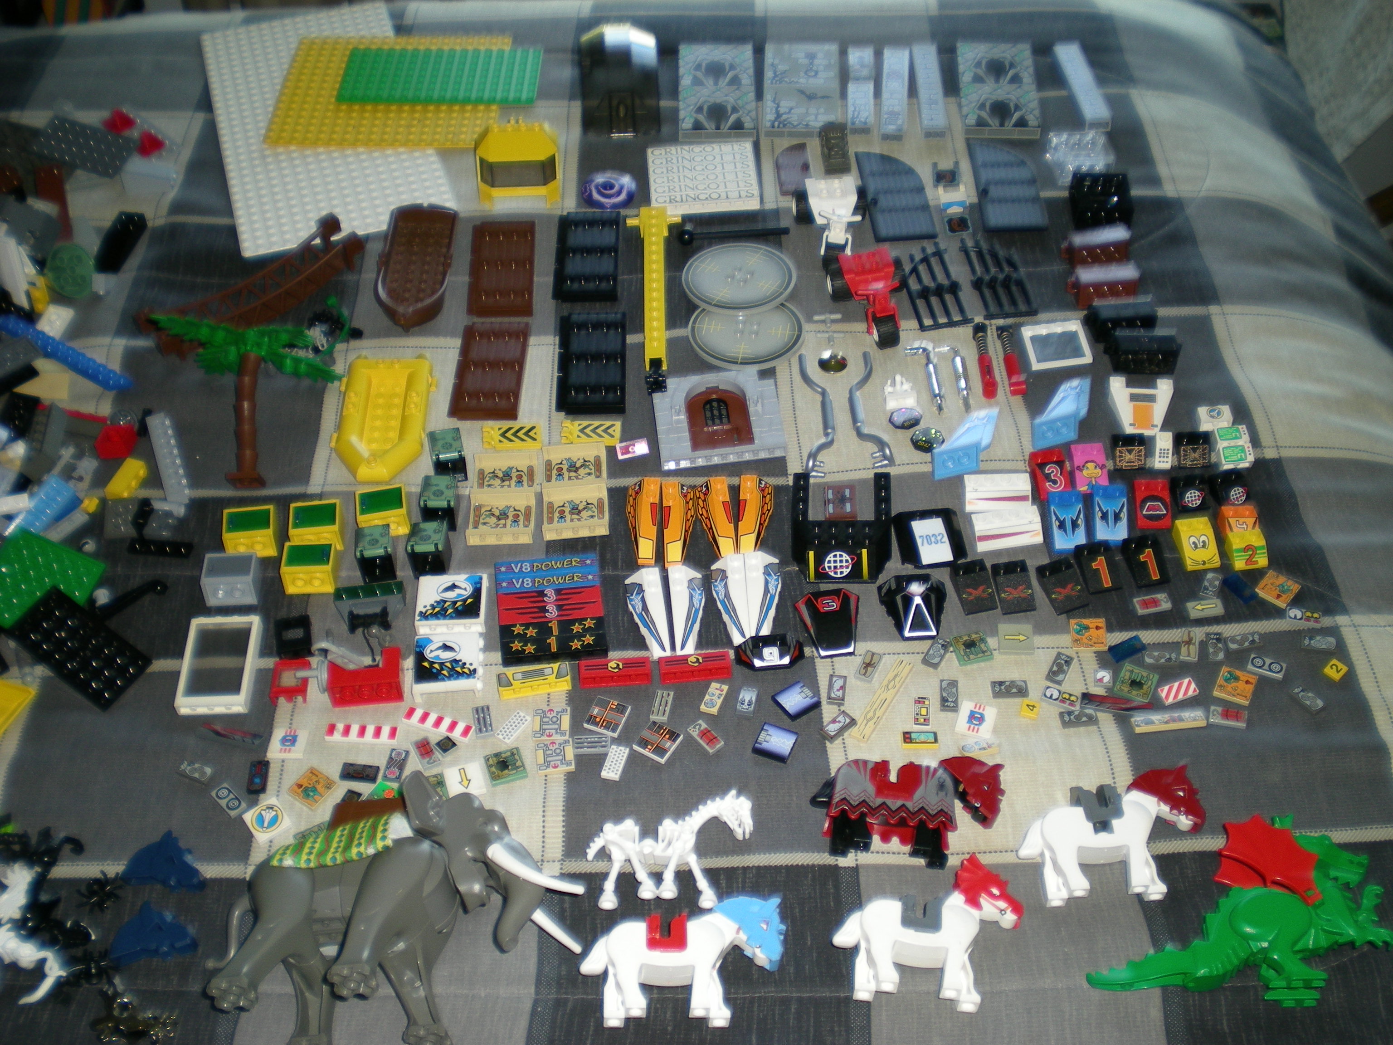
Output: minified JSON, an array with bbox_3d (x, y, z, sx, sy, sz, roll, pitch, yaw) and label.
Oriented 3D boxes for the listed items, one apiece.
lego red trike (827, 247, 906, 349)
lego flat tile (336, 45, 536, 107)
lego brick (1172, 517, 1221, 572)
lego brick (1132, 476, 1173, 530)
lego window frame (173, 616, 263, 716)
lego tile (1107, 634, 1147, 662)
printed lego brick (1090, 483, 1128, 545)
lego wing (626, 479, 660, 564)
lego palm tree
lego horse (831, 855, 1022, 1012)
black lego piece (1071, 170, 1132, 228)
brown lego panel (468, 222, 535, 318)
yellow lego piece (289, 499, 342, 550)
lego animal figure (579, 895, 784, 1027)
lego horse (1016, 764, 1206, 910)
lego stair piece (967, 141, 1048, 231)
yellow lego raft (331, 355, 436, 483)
[{"bbox_3d":[0.101,-0.124,0.844,0.045,0.029,0.066,-8,50,-7],"label":"lego red trike"},{"bbox_3d":[-0.168,-0.294,1.007,0.128,0.005,0.064,1,45,0],"label":"lego flat tile"},{"bbox_3d":[0.245,0.010,0.746,0.016,0.011,0.024,-6,50,-5],"label":"lego brick"},{"bbox_3d":[0.225,-0.009,0.752,0.016,0.011,0.024,1,48,3],"label":"lego brick"},{"bbox_3d":[-0.220,0.066,0.707,0.032,0.008,0.050,-2,49,-1],"label":"lego window frame"},{"bbox_3d":[0.196,0.057,0.693,0.016,0.003,0.008,-20,51,-15],"label":"lego tile"},{"bbox_3d":[0.204,-0.004,0.753,0.016,0.011,0.032,3,49,3],"label":"printed lego brick"},{"bbox_3d":[-0.026,0.000,0.751,0.017,0.011,0.048,0,49,3],"label":"lego wing"},{"bbox_3d":[-0.234,-0.066,0.796,0.106,0.042,0.103,-6,58,-3],"label":"lego palm tree"},{"bbox_3d":[0.092,0.159,0.609,0.075,0.017,0.064,4,49,4],"label":"lego horse"},{"bbox_3d":[0.236,-0.187,0.890,0.033,0.021,0.029,2,49,4],"label":"black lego piece"},{"bbox_3d":[-0.112,-0.147,0.884,0.037,0.005,0.073,-2,53,-1],"label":"brown lego panel"},{"bbox_3d":[-0.187,0.003,0.756,0.024,0.016,0.019,-7,49,-3],"label":"yellow lego piece"},{"bbox_3d":[-0.005,0.170,0.601,0.081,0.017,0.052,0,49,0],"label":"lego animal figure"},{"bbox_3d":[0.172,0.128,0.634,0.081,0.017,0.061,0,49,1],"label":"lego horse"},{"bbox_3d":[0.186,-0.201,0.914,0.036,0.006,0.080,-2,49,1],"label":"lego stair piece"},{"bbox_3d":[-0.163,-0.055,0.800,0.049,0.015,0.090,-2,49,-1],"label":"yellow lego raft"}]

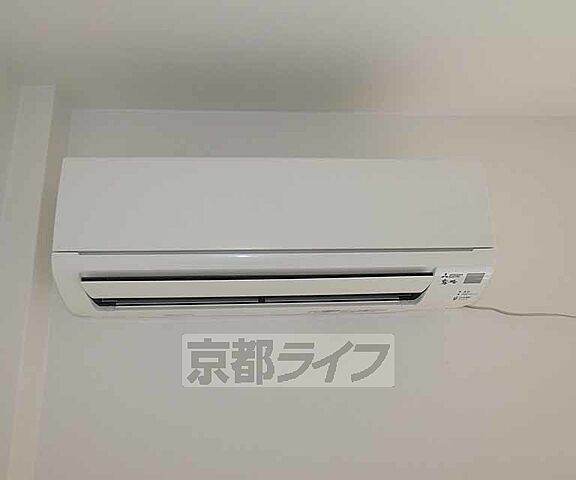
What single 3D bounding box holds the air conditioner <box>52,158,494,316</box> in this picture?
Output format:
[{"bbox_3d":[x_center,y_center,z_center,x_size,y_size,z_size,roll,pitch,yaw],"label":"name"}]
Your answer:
[{"bbox_3d":[-0.018,0.011,0.805,0.799,0.293,0.228,0,-12,-4],"label":"air conditioner"}]

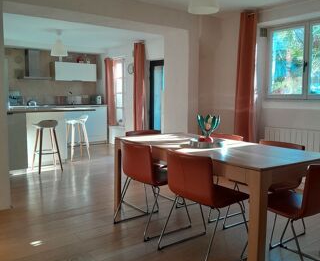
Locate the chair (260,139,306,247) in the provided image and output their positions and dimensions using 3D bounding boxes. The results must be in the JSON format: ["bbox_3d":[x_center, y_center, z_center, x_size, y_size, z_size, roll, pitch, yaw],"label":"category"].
[{"bbox_3d":[0.910,0.500,2.772,0.500,0.770,0.490,-4,7,-36],"label":"chair"}]

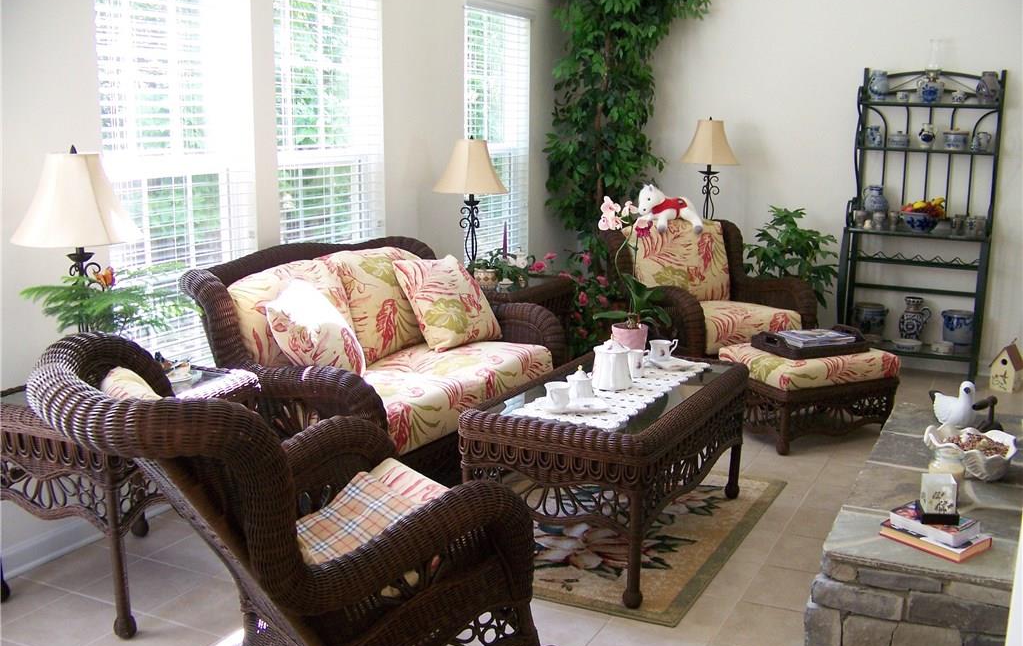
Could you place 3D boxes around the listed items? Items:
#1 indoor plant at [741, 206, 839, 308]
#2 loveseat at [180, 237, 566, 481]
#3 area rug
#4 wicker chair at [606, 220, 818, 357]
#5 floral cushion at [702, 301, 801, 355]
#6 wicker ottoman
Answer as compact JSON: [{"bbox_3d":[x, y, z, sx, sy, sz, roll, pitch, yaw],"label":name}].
[{"bbox_3d":[1.655,-0.218,6.231,0.500,0.940,0.480,6,12,26],"label":"indoor plant"},{"bbox_3d":[-0.419,0.182,4.261,0.920,0.934,1.679,6,12,27],"label":"loveseat"},{"bbox_3d":[0.337,0.735,3.957,1.091,0.010,1.472,6,12,26],"label":"area rug"},{"bbox_3d":[1.125,-0.090,5.908,0.880,0.920,0.880,-5,12,-26],"label":"wicker chair"},{"bbox_3d":[1.173,-0.008,5.824,0.640,0.150,0.600,-5,12,-26],"label":"floral cushion"},{"bbox_3d":[1.425,0.325,4.989,0.694,0.406,0.511,-5,12,-25],"label":"wicker ottoman"}]

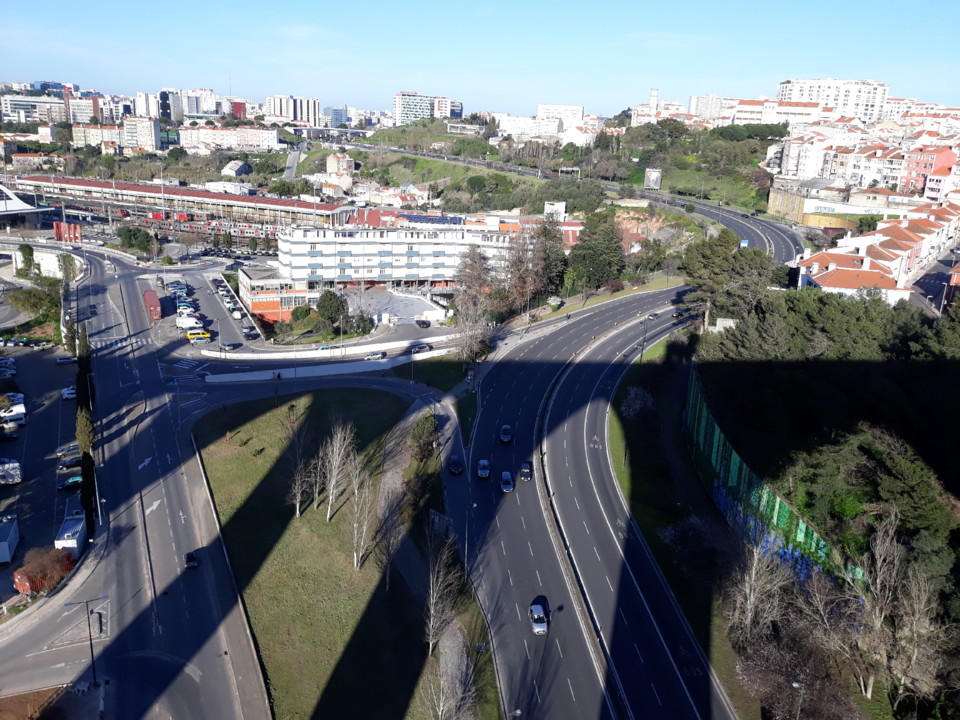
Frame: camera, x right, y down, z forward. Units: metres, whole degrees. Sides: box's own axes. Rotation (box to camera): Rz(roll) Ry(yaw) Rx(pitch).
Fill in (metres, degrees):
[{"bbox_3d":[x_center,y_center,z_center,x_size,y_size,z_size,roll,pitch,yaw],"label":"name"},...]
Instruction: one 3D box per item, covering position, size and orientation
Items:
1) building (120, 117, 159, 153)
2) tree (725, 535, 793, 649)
[{"bbox_3d":[-282.624,-187.709,624.000,24.000,28.000,13.000,1,18,-4],"label":"building"},{"bbox_3d":[30.160,25.330,81.100,6.100,13.400,6.000,2,16,0],"label":"tree"}]

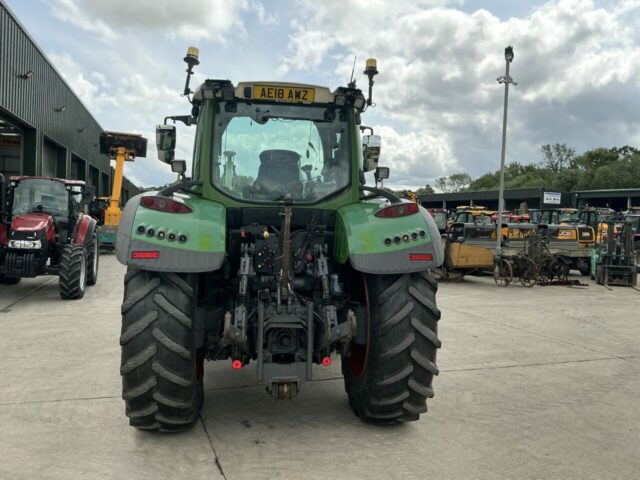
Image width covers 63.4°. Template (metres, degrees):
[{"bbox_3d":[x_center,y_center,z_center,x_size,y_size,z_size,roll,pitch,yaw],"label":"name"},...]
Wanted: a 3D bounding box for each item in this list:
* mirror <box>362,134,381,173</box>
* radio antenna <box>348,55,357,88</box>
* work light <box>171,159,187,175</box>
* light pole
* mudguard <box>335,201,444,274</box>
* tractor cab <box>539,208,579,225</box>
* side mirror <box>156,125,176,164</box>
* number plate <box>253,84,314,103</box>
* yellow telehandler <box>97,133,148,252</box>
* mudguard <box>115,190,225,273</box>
[{"bbox_3d":[0.602,-1.007,6.050,0.210,0.450,0.120,1,2,6],"label":"mirror"},{"bbox_3d":[0.292,-1.511,4.650,0.070,0.310,0.070,1,2,-9],"label":"radio antenna"},{"bbox_3d":[-1.153,-0.597,4.230,0.105,0.105,0.080,2,9,5],"label":"work light"},{"bbox_3d":[6.790,-2.899,19.000,0.700,8.400,0.500,3,2,20],"label":"light pole"},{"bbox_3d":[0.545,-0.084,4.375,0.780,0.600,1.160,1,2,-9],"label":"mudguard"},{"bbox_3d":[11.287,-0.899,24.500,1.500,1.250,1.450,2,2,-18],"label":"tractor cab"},{"bbox_3d":[-1.696,-1.057,5.720,0.220,0.450,0.120,0,2,-22],"label":"side mirror"},{"bbox_3d":[-0.297,-1.230,4.363,0.520,0.112,0.012,1,2,-9],"label":"number plate"},{"bbox_3d":[-10.348,-2.725,26.663,2.400,5.900,4.800,1,3,-15],"label":"yellow telehandler"},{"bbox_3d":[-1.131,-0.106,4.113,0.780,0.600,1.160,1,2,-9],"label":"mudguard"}]

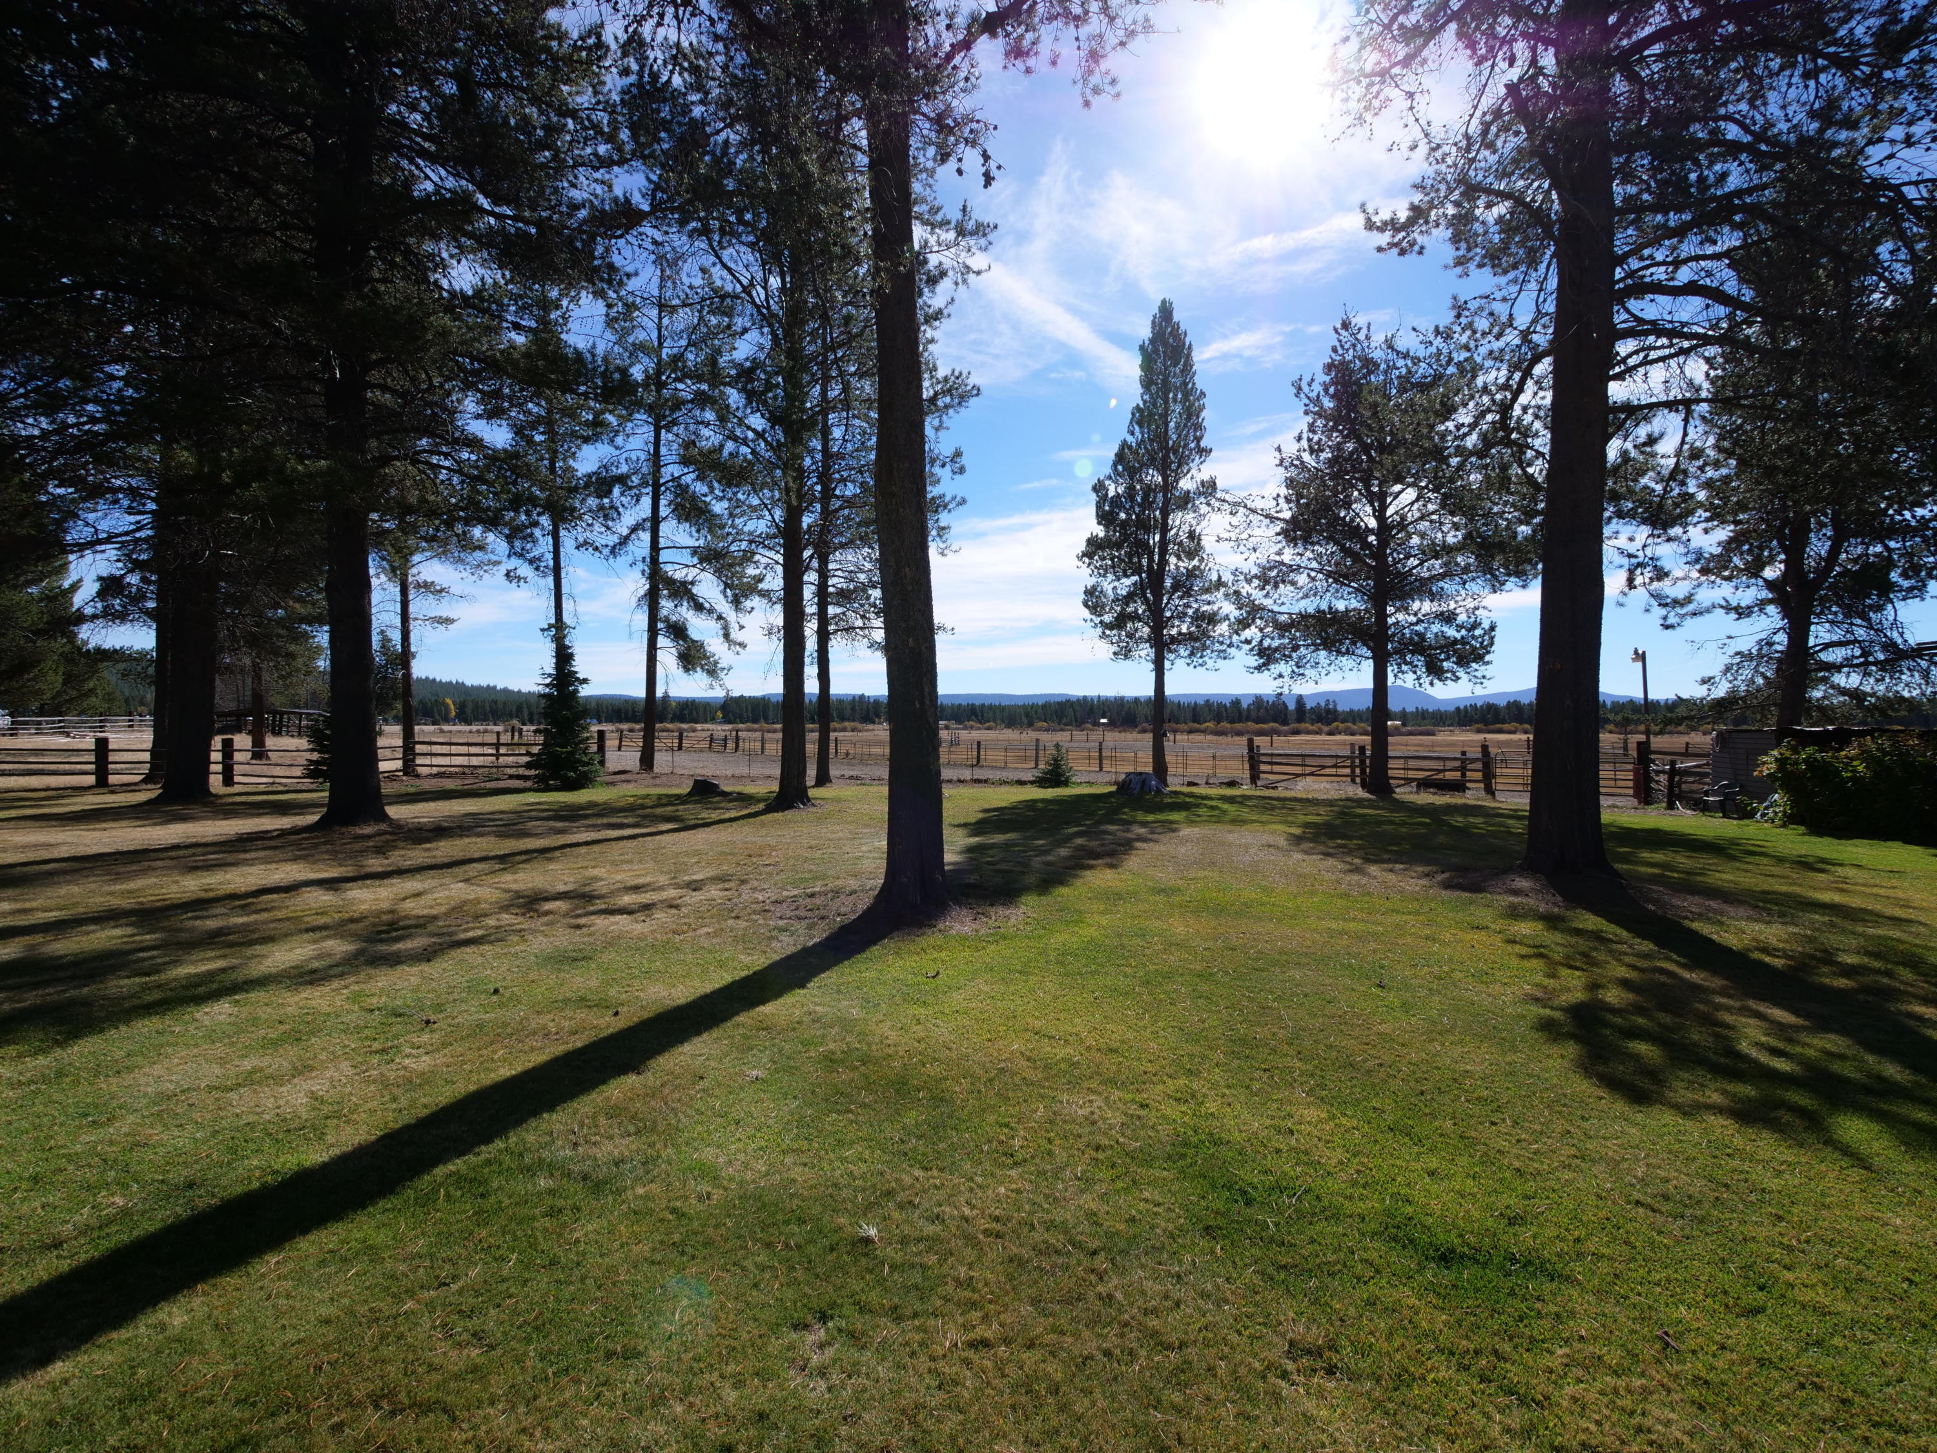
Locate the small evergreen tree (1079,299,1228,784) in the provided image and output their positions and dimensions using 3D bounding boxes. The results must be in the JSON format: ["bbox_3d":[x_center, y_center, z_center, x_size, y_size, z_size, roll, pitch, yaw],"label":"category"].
[{"bbox_3d":[5.850,-5.800,24.600,4.700,15.300,4.600,0,1,0],"label":"small evergreen tree"}]

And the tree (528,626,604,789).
[{"bbox_3d":[-11.700,-0.500,22.600,2.250,4.550,2.250,0,1,0],"label":"tree"}]

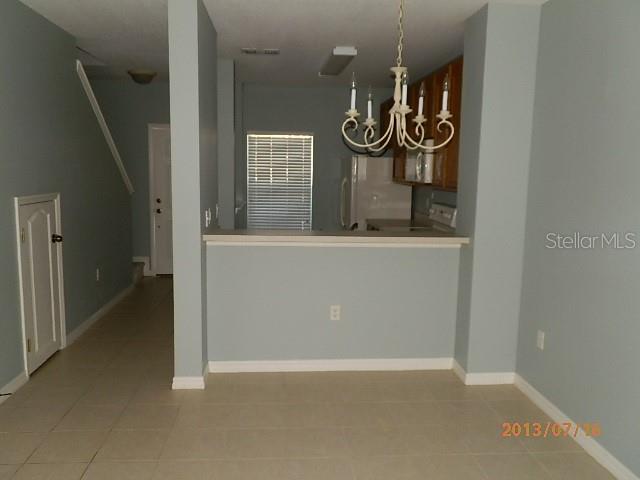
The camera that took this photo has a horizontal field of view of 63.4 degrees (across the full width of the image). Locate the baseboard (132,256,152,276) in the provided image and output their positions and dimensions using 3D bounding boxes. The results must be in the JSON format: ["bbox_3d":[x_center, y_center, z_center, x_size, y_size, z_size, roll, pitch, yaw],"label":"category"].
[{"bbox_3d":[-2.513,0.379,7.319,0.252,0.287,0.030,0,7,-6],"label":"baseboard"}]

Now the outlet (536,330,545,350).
[{"bbox_3d":[1.441,0.658,3.384,0.012,0.118,0.074,0,8,-5],"label":"outlet"}]

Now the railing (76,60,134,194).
[{"bbox_3d":[-2.244,-1.087,5.460,0.110,1.246,1.733,0,8,-5],"label":"railing"}]

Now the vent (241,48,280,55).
[{"bbox_3d":[-0.566,-1.795,4.954,0.360,0.025,0.200,0,8,-5],"label":"vent"}]

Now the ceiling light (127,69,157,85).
[{"bbox_3d":[-2.082,-1.908,6.100,0.335,0.150,0.335,0,8,-5],"label":"ceiling light"}]

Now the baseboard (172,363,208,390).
[{"bbox_3d":[-0.918,0.965,3.704,0.222,0.091,0.289,0,8,-5],"label":"baseboard"}]

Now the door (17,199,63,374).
[{"bbox_3d":[-2.094,0.310,3.903,0.060,1.292,0.699,0,8,-5],"label":"door"}]

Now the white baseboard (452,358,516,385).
[{"bbox_3d":[1.222,0.980,3.888,0.353,0.091,0.296,0,8,-5],"label":"white baseboard"}]

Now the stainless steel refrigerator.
[{"bbox_3d":[0.709,-0.240,6.851,0.790,1.687,0.820,0,8,-5],"label":"stainless steel refrigerator"}]

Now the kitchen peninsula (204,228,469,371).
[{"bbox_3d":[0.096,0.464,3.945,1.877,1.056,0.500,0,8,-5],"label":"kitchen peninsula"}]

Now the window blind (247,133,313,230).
[{"bbox_3d":[-0.554,-0.793,7.189,0.912,1.338,0.060,0,8,-5],"label":"window blind"}]

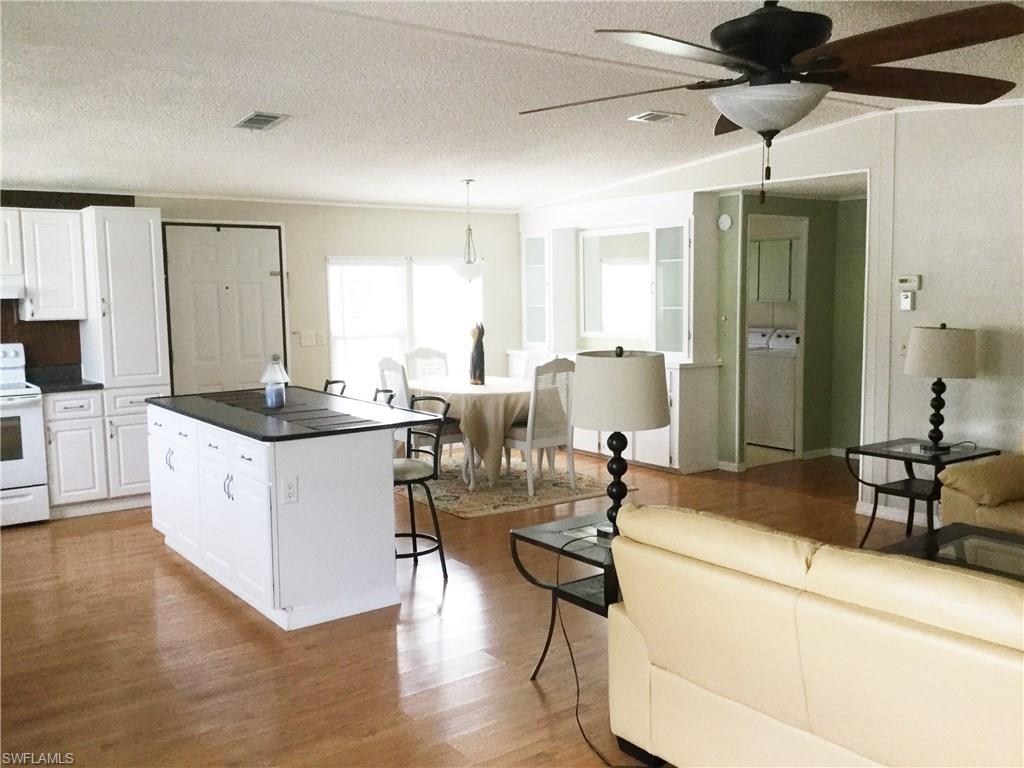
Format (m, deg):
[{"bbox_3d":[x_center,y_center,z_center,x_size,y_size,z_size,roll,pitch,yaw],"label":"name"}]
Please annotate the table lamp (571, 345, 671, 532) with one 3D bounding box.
[{"bbox_3d":[0.395,0.228,3.534,0.395,0.730,0.395,-1,6,0],"label":"table lamp"}]

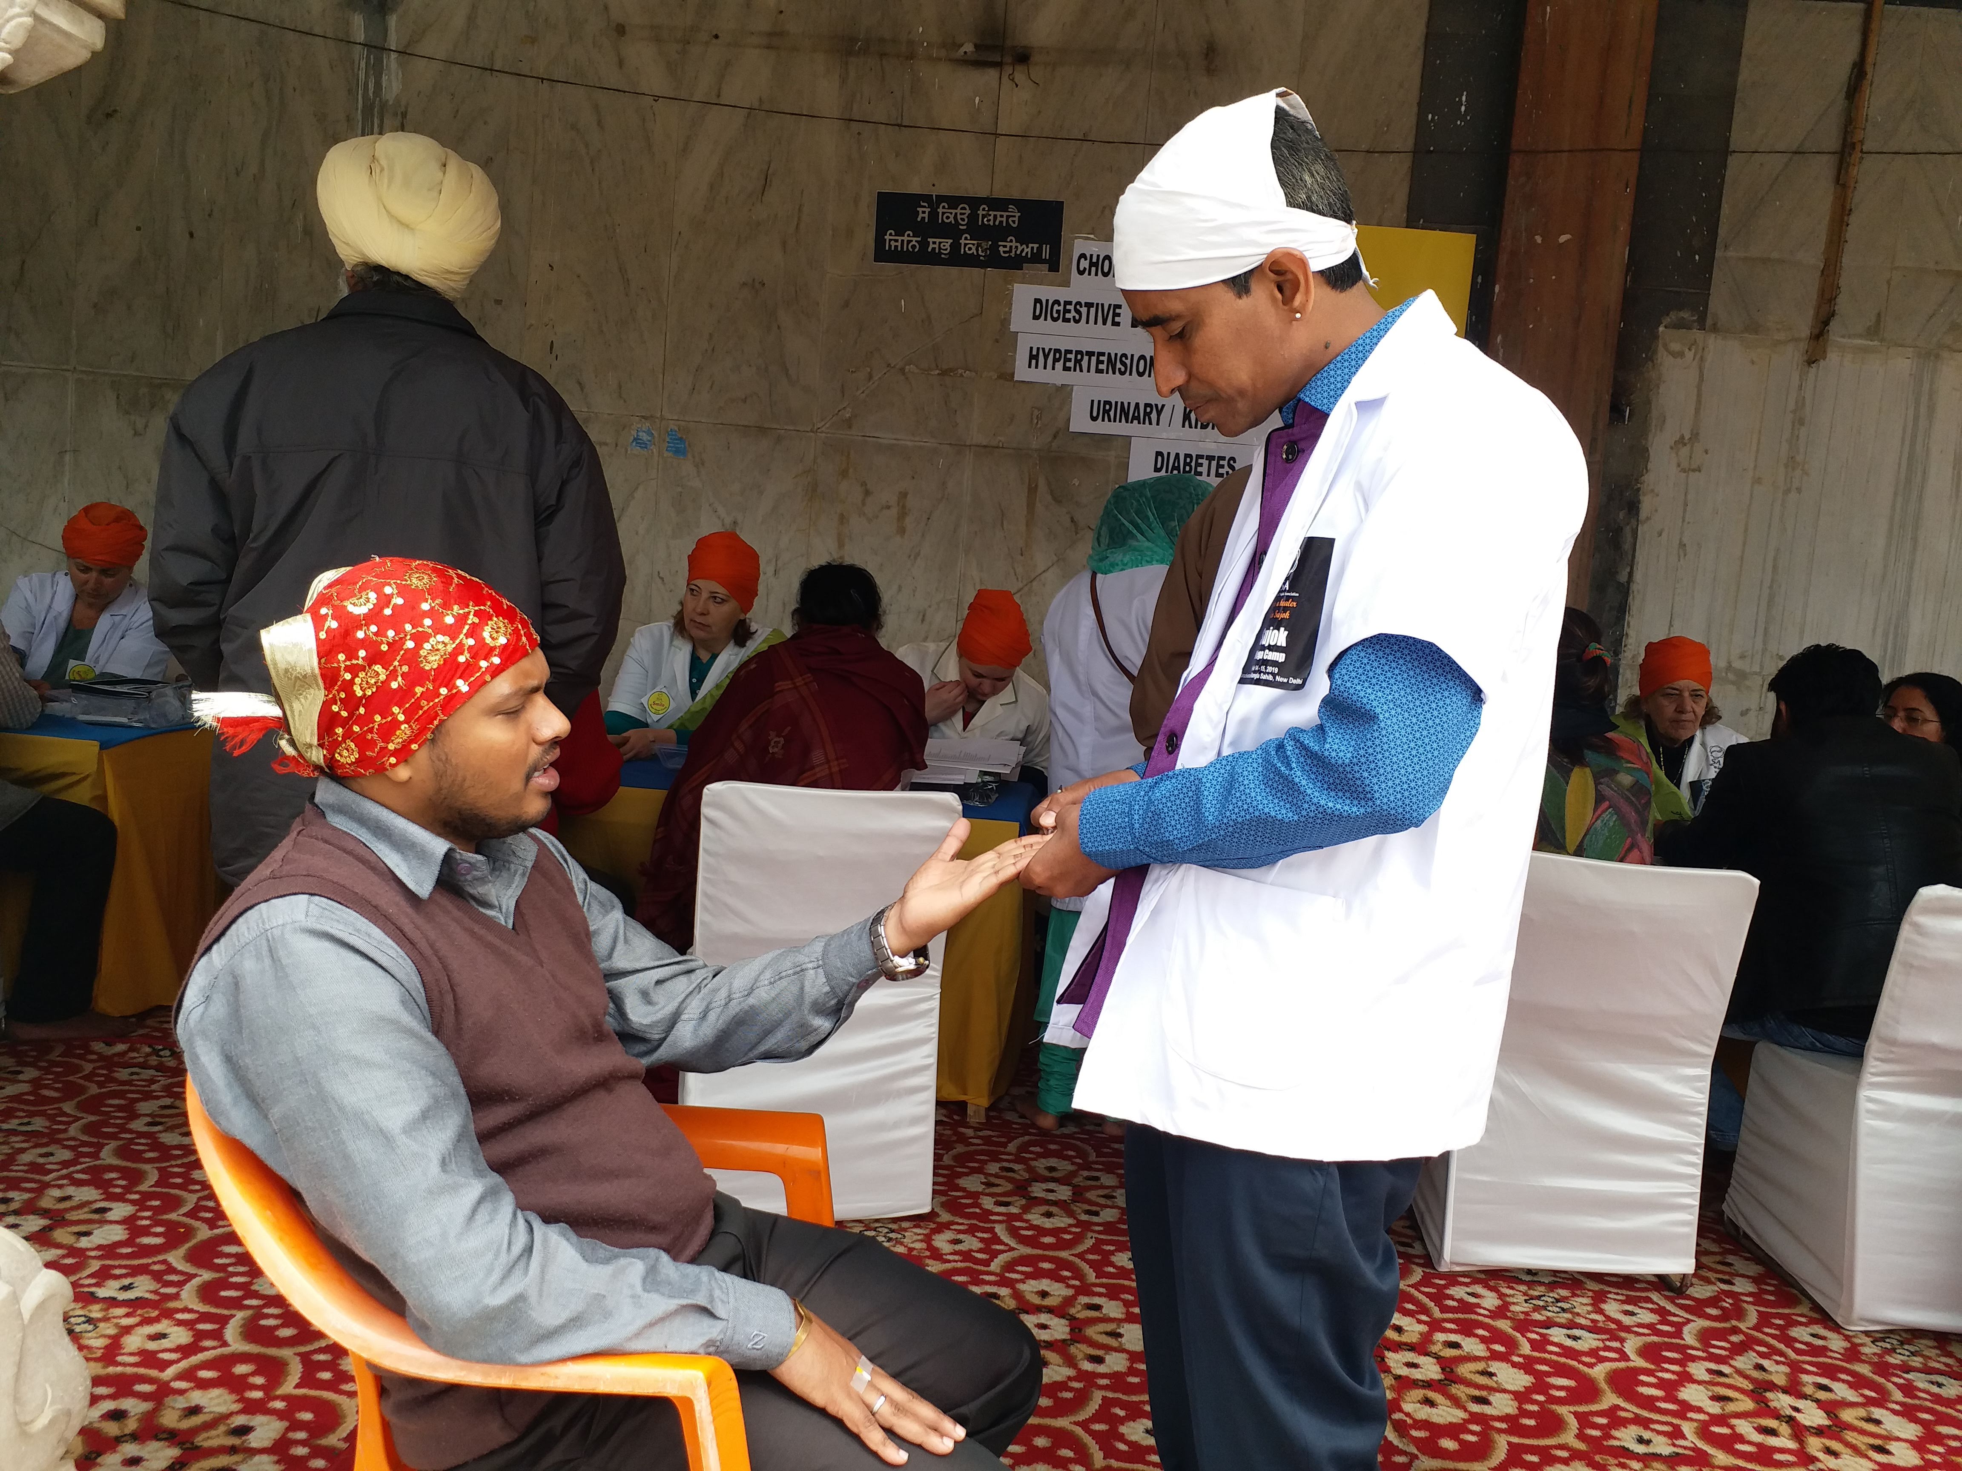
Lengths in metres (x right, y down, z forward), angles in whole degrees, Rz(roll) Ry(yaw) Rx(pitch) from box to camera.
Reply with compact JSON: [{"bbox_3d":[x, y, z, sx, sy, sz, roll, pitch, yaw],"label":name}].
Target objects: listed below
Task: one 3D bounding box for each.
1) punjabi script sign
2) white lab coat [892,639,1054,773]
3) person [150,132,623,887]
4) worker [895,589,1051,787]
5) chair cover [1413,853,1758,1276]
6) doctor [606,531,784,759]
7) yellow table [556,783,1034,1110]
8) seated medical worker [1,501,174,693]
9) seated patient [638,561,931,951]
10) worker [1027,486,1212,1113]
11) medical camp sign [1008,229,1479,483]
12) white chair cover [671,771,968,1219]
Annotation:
[{"bbox_3d":[-0.043,-1.644,4.991,0.630,0.230,0.020,5,5,5],"label":"punjabi script sign"},{"bbox_3d":[-0.024,0.049,4.350,0.480,0.600,0.380,5,5,3],"label":"white lab coat"},{"bbox_3d":[-0.774,0.114,1.980,0.620,1.790,0.420,4,5,-5],"label":"person"},{"bbox_3d":[-0.032,0.239,4.300,0.500,1.270,0.750,5,5,3],"label":"worker"},{"bbox_3d":[1.217,0.632,3.259,0.500,0.840,0.580,5,5,0],"label":"chair cover"},{"bbox_3d":[-0.799,0.125,4.300,0.520,1.360,0.750,5,5,7],"label":"doctor"},{"bbox_3d":[-0.686,0.458,4.105,1.650,0.760,0.620,5,5,4],"label":"yellow table"},{"bbox_3d":[-2.442,0.030,4.150,0.500,1.300,0.750,4,5,-14],"label":"seated medical worker"},{"bbox_3d":[-0.371,0.274,3.350,0.600,1.290,0.800,5,5,-3],"label":"seated patient"},{"bbox_3d":[0.345,0.166,3.720,0.500,1.580,0.380,3,5,-24],"label":"worker"},{"bbox_3d":[0.810,-1.233,4.942,1.450,0.860,0.020,5,5,5],"label":"medical camp sign"},{"bbox_3d":[-0.336,0.508,3.190,0.490,0.840,0.580,4,5,-6],"label":"white chair cover"}]

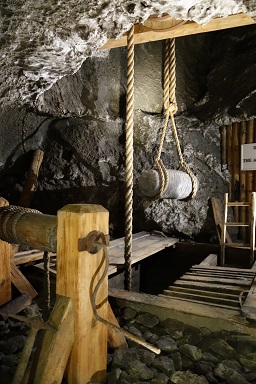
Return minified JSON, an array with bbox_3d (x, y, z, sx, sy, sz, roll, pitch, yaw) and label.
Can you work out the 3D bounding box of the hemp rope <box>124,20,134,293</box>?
[{"bbox_3d":[0.015,-0.335,2.900,0.066,2.650,0.066,1,0,0],"label":"hemp rope"}]

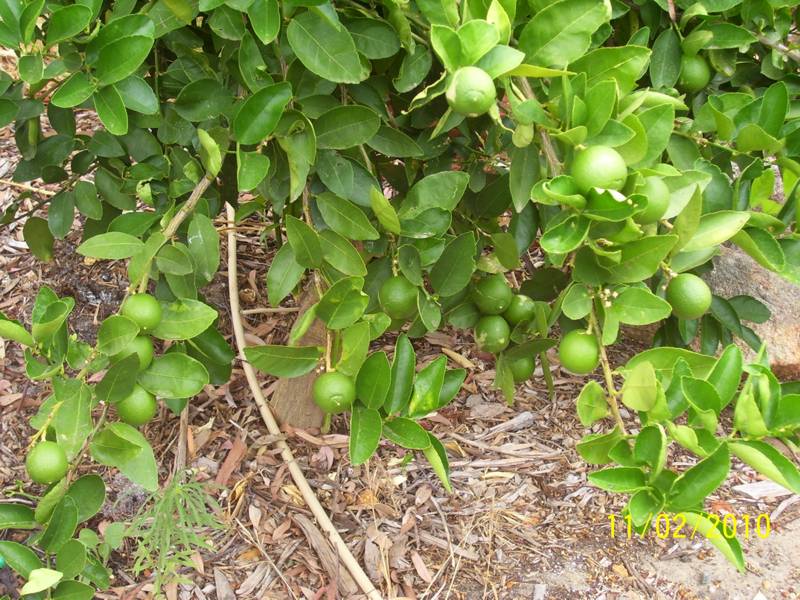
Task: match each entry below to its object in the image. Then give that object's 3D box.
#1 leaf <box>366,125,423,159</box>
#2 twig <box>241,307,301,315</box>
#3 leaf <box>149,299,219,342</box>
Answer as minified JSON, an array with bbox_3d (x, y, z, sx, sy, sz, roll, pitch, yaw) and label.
[{"bbox_3d":[-0.012,-0.175,1.680,0.080,0.012,0.042,24,62,6],"label":"leaf"},{"bbox_3d":[-0.187,0.017,2.200,0.089,0.009,0.010,-1,30,-2],"label":"twig"},{"bbox_3d":[-0.240,0.022,1.690,0.074,0.018,0.044,-12,70,-5],"label":"leaf"}]

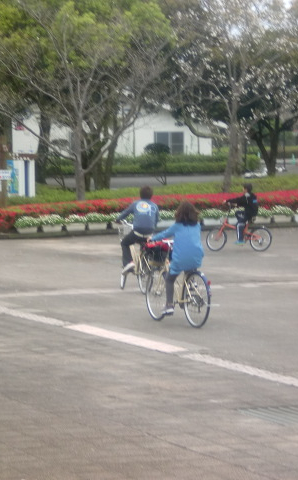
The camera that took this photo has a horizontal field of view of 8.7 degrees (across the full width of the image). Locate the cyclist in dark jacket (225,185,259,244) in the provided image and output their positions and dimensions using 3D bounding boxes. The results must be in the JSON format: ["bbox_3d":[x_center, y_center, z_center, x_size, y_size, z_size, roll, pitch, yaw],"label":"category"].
[{"bbox_3d":[1.961,-0.568,42.000,0.700,1.320,0.460,0,3,23],"label":"cyclist in dark jacket"}]

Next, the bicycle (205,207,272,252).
[{"bbox_3d":[1.925,-0.225,42.000,1.500,0.970,0.520,0,3,23],"label":"bicycle"}]

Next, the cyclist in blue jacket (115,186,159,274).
[{"bbox_3d":[-0.172,-0.157,29.300,0.500,1.360,0.680,-2,3,-18],"label":"cyclist in blue jacket"}]

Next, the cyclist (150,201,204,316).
[{"bbox_3d":[0.338,0.234,24.100,0.470,1.400,0.660,-2,3,-25],"label":"cyclist"}]

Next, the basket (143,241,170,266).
[{"bbox_3d":[0.107,0.161,24.600,0.340,0.270,0.270,-2,3,-25],"label":"basket"}]

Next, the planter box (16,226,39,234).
[{"bbox_3d":[-3.075,-0.240,49.600,0.580,0.210,0.250,-2,3,-30],"label":"planter box"}]

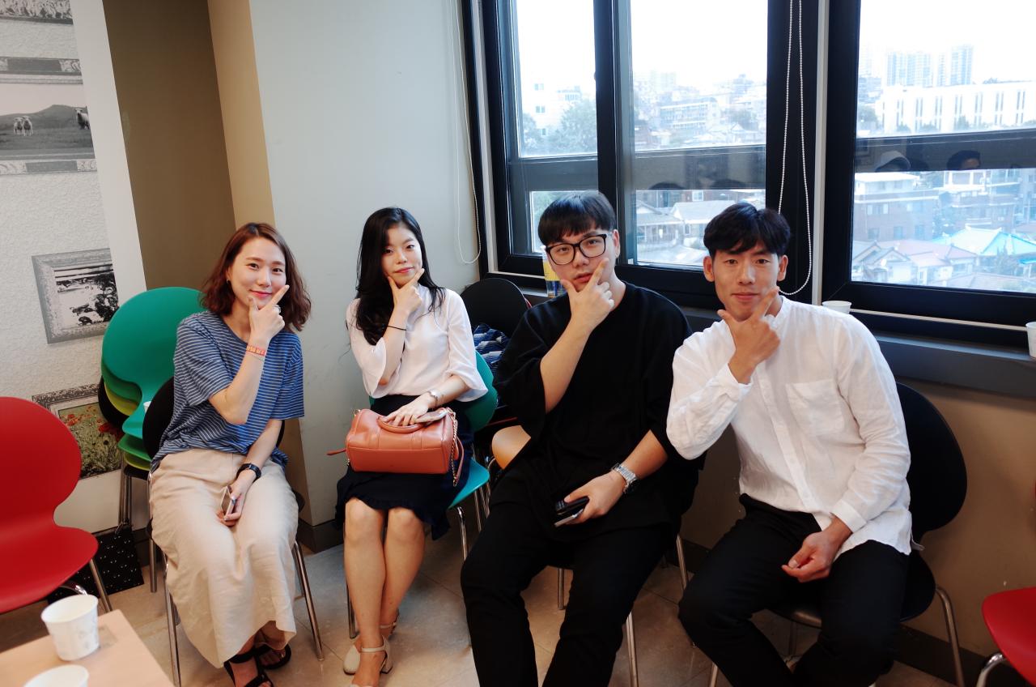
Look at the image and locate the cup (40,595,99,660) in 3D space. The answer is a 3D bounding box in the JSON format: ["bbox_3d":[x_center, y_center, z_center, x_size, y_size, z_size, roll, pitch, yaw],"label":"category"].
[{"bbox_3d":[-0.645,0.416,1.172,0.072,0.069,0.072,-3,13,1],"label":"cup"}]

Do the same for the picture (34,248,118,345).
[{"bbox_3d":[-1.494,-0.162,2.740,0.240,0.300,0.020,-14,16,-39],"label":"picture"}]

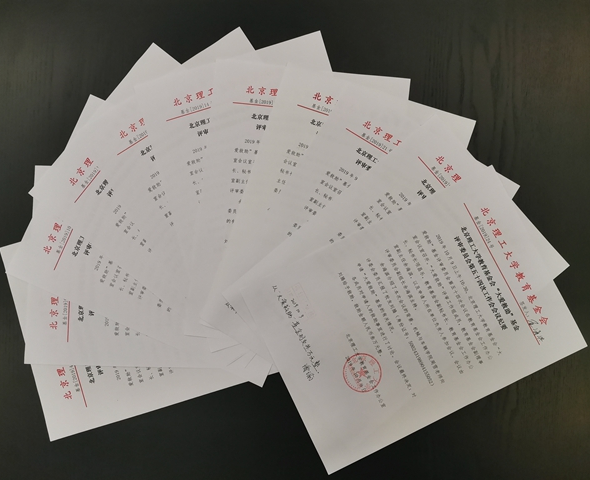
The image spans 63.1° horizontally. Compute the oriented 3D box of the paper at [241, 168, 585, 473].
[{"bbox_3d":[0.121,0.081,0.500,0.297,0.006,0.210,-26,86,-1],"label":"paper"}]

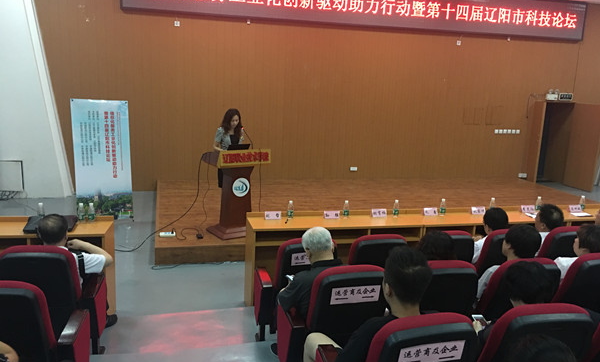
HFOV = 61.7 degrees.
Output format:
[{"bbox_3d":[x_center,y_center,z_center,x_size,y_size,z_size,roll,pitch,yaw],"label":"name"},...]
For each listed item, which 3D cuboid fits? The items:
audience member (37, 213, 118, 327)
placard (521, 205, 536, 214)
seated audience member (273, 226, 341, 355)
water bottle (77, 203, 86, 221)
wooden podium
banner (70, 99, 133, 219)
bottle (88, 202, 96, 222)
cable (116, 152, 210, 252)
[{"bbox_3d":[-1.709,0.728,3.744,0.640,1.160,0.880,0,11,-14],"label":"audience member"},{"bbox_3d":[2.656,0.320,5.847,0.178,0.078,0.085,0,11,-14],"label":"placard"},{"bbox_3d":[0.055,0.782,3.264,0.540,1.150,0.820,0,11,-14],"label":"seated audience member"},{"bbox_3d":[-2.102,0.298,4.827,0.061,0.190,0.061,0,11,-14],"label":"water bottle"},{"bbox_3d":[-0.804,0.127,6.369,0.680,1.120,0.570,-4,13,-30],"label":"wooden podium"},{"bbox_3d":[-2.942,-0.315,7.554,0.790,1.790,0.200,0,11,-14],"label":"banner"},{"bbox_3d":[-2.010,0.296,4.855,0.061,0.190,0.061,0,11,-14],"label":"bottle"},{"bbox_3d":[-1.794,0.231,6.445,1.080,1.220,0.500,0,11,-14],"label":"cable"}]

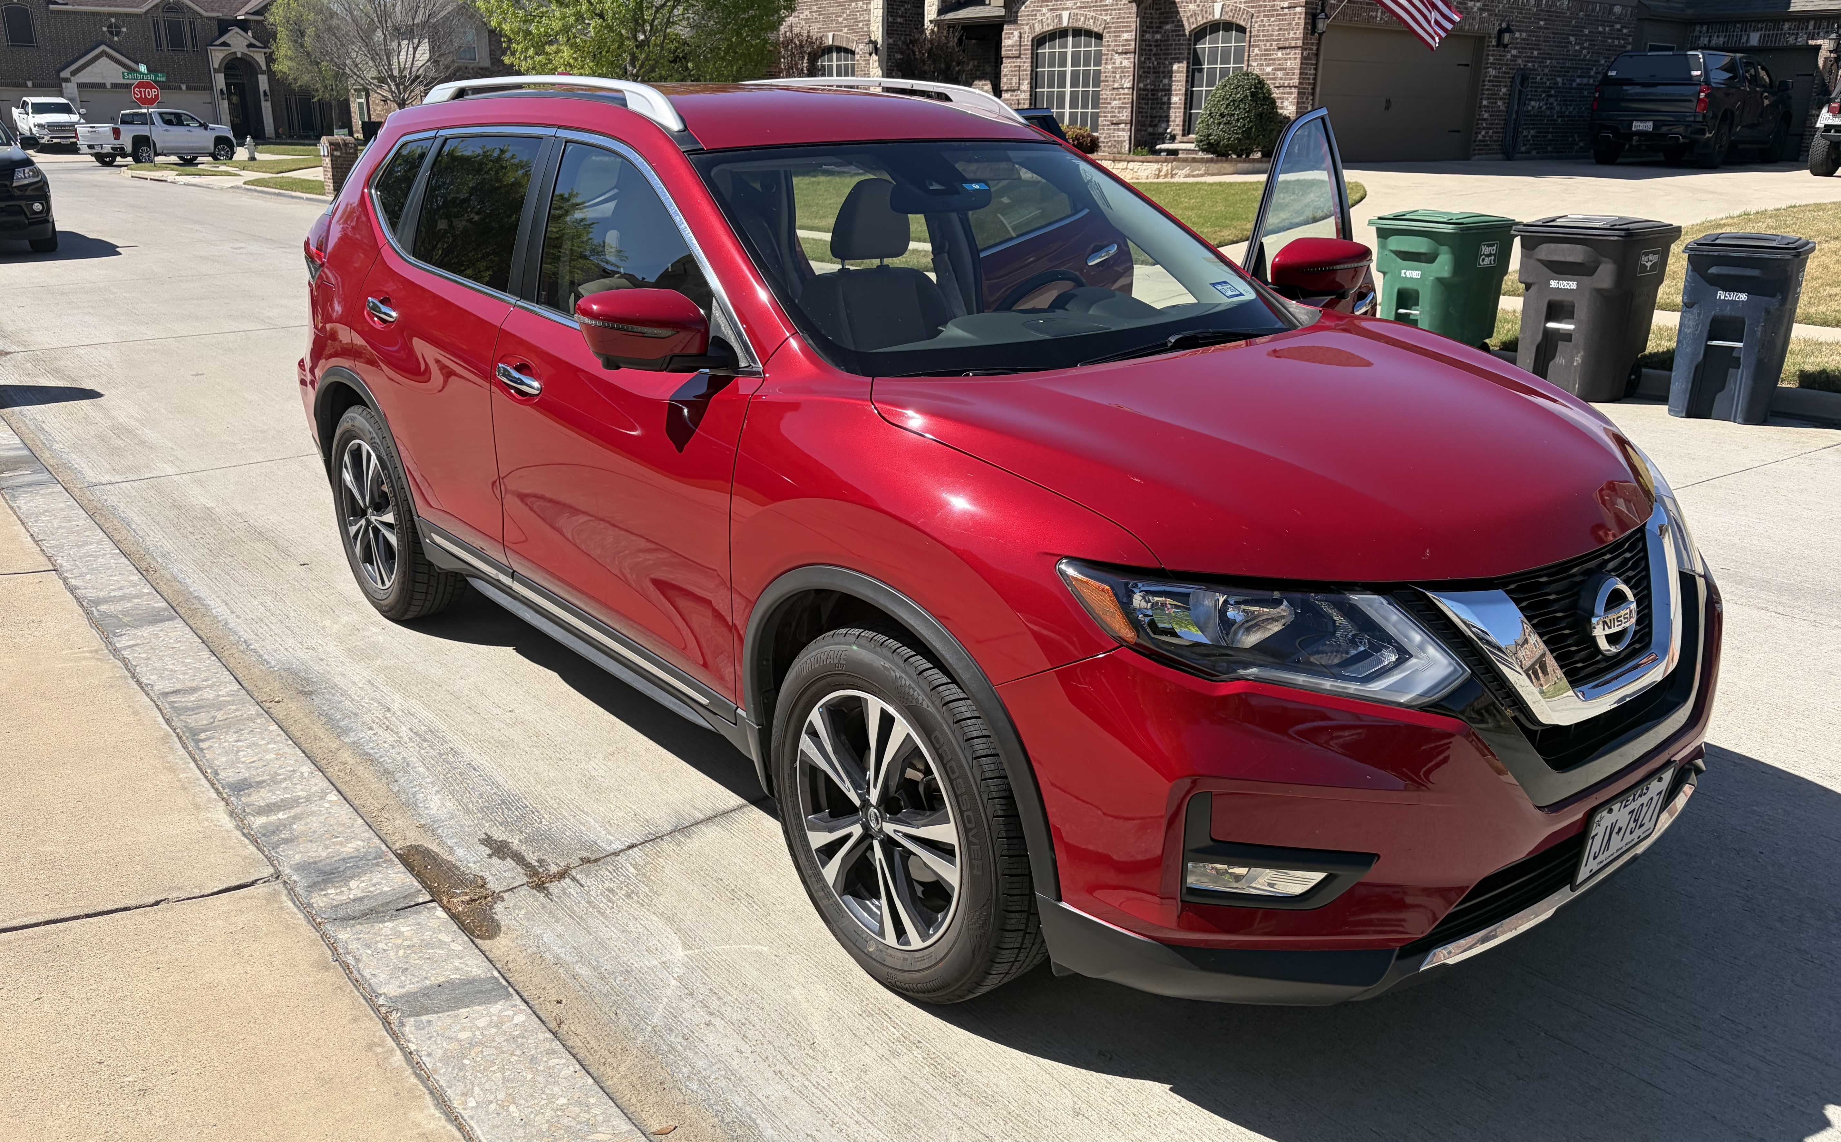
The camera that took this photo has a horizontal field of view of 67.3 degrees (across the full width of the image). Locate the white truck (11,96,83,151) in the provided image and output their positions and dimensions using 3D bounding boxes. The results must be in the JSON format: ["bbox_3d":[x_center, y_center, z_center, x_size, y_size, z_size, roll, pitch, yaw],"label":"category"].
[{"bbox_3d":[-34.401,-17.670,54.712,2.100,1.980,5.900,-13,22,-37],"label":"white truck"}]

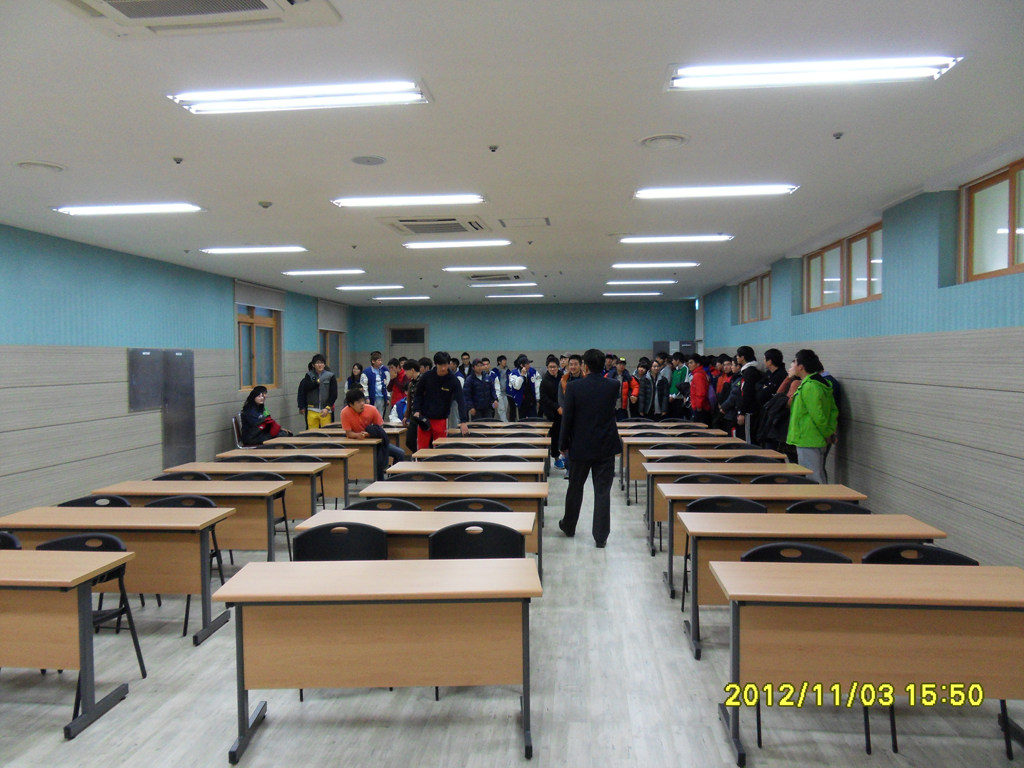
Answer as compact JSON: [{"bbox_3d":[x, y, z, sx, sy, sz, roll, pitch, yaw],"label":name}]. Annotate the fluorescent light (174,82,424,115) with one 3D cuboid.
[{"bbox_3d":[-1.049,-1.441,3.520,1.250,0.070,0.270,0,2,5],"label":"fluorescent light"}]

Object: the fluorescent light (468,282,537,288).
[{"bbox_3d":[-0.155,-1.755,12.444,1.250,0.080,0.300,0,2,6],"label":"fluorescent light"}]

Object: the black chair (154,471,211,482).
[{"bbox_3d":[-2.740,1.114,5.682,0.490,0.770,0.520,0,2,5],"label":"black chair"}]

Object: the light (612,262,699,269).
[{"bbox_3d":[2.047,-1.704,10.091,1.250,0.070,0.270,0,2,5],"label":"light"}]

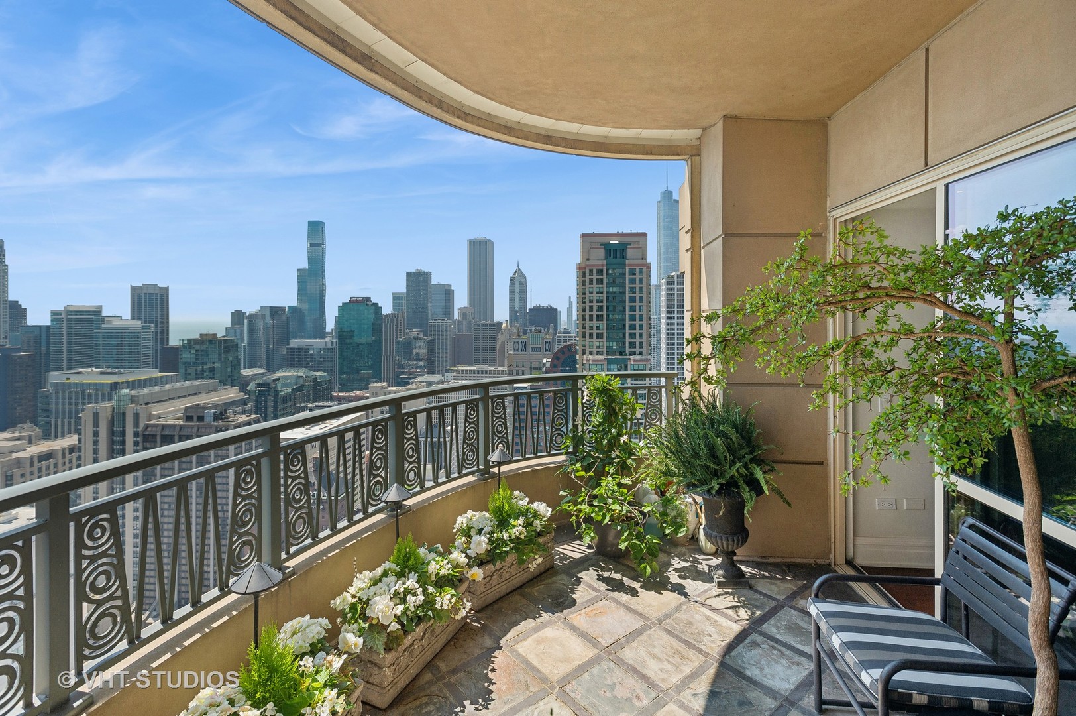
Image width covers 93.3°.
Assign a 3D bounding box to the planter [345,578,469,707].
[{"bbox_3d":[-0.562,1.212,2.253,0.210,0.205,0.598,1,3,23],"label":"planter"}]

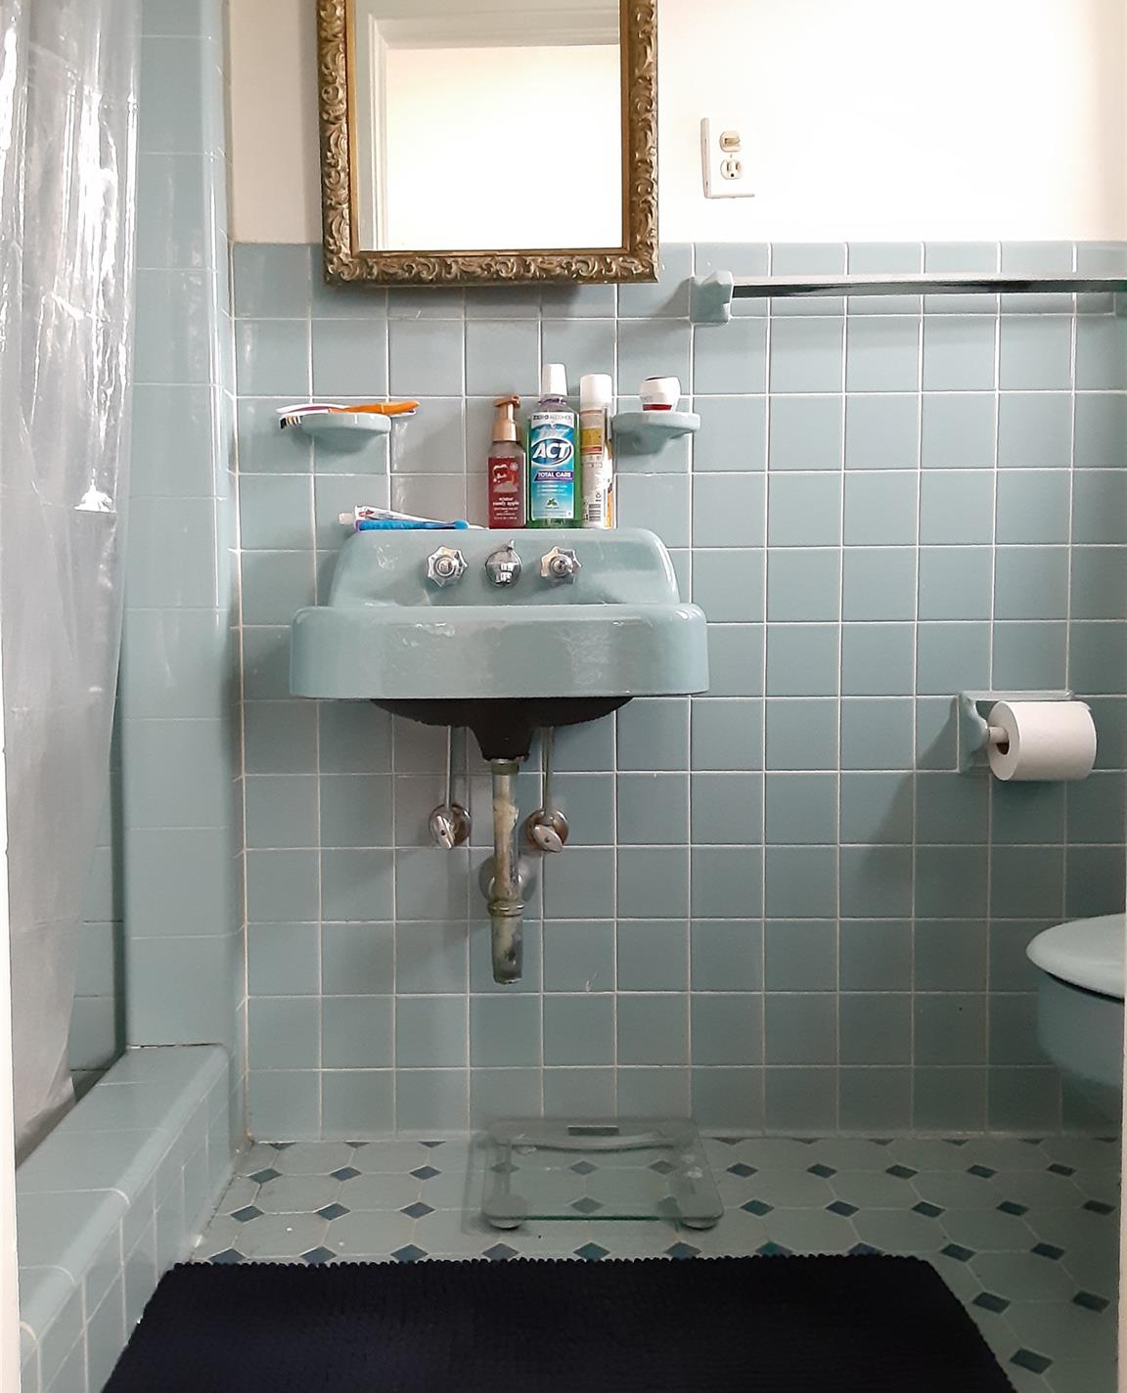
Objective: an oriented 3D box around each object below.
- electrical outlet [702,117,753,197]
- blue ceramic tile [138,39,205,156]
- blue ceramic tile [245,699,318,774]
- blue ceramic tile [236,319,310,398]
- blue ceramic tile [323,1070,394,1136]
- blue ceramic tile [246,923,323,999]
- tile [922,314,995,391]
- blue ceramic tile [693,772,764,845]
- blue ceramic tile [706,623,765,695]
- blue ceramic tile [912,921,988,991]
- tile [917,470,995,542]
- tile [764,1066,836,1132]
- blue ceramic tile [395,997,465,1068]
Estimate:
[{"bbox_3d":[0.237,-0.770,1.673,0.070,0.114,0.009,-3,3,1],"label":"electrical outlet"},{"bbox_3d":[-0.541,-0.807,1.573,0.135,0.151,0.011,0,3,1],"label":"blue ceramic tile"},{"bbox_3d":[-0.418,0.061,1.737,0.108,0.108,0.009,0,3,0],"label":"blue ceramic tile"},{"bbox_3d":[-0.421,-0.490,1.701,0.108,0.108,0.009,0,3,0],"label":"blue ceramic tile"},{"bbox_3d":[-0.308,0.610,1.761,0.108,0.104,0.009,0,3,0],"label":"blue ceramic tile"},{"bbox_3d":[-0.413,0.393,1.742,0.108,0.108,0.009,0,3,0],"label":"blue ceramic tile"},{"bbox_3d":[0.568,-0.494,1.685,0.108,0.108,0.009,0,3,0],"label":"tile"},{"bbox_3d":[0.243,0.167,1.738,0.108,0.108,0.009,0,3,0],"label":"blue ceramic tile"},{"bbox_3d":[0.240,-0.053,1.712,0.108,0.108,0.009,0,3,1],"label":"blue ceramic tile"},{"bbox_3d":[0.572,0.384,1.734,0.108,0.108,0.009,0,3,0],"label":"blue ceramic tile"},{"bbox_3d":[0.571,-0.276,1.708,0.108,0.108,0.010,0,3,0],"label":"tile"},{"bbox_3d":[0.356,0.604,1.752,0.108,0.098,0.010,0,3,0],"label":"tile"},{"bbox_3d":[-0.199,0.500,1.752,0.108,0.108,0.010,0,3,0],"label":"blue ceramic tile"}]

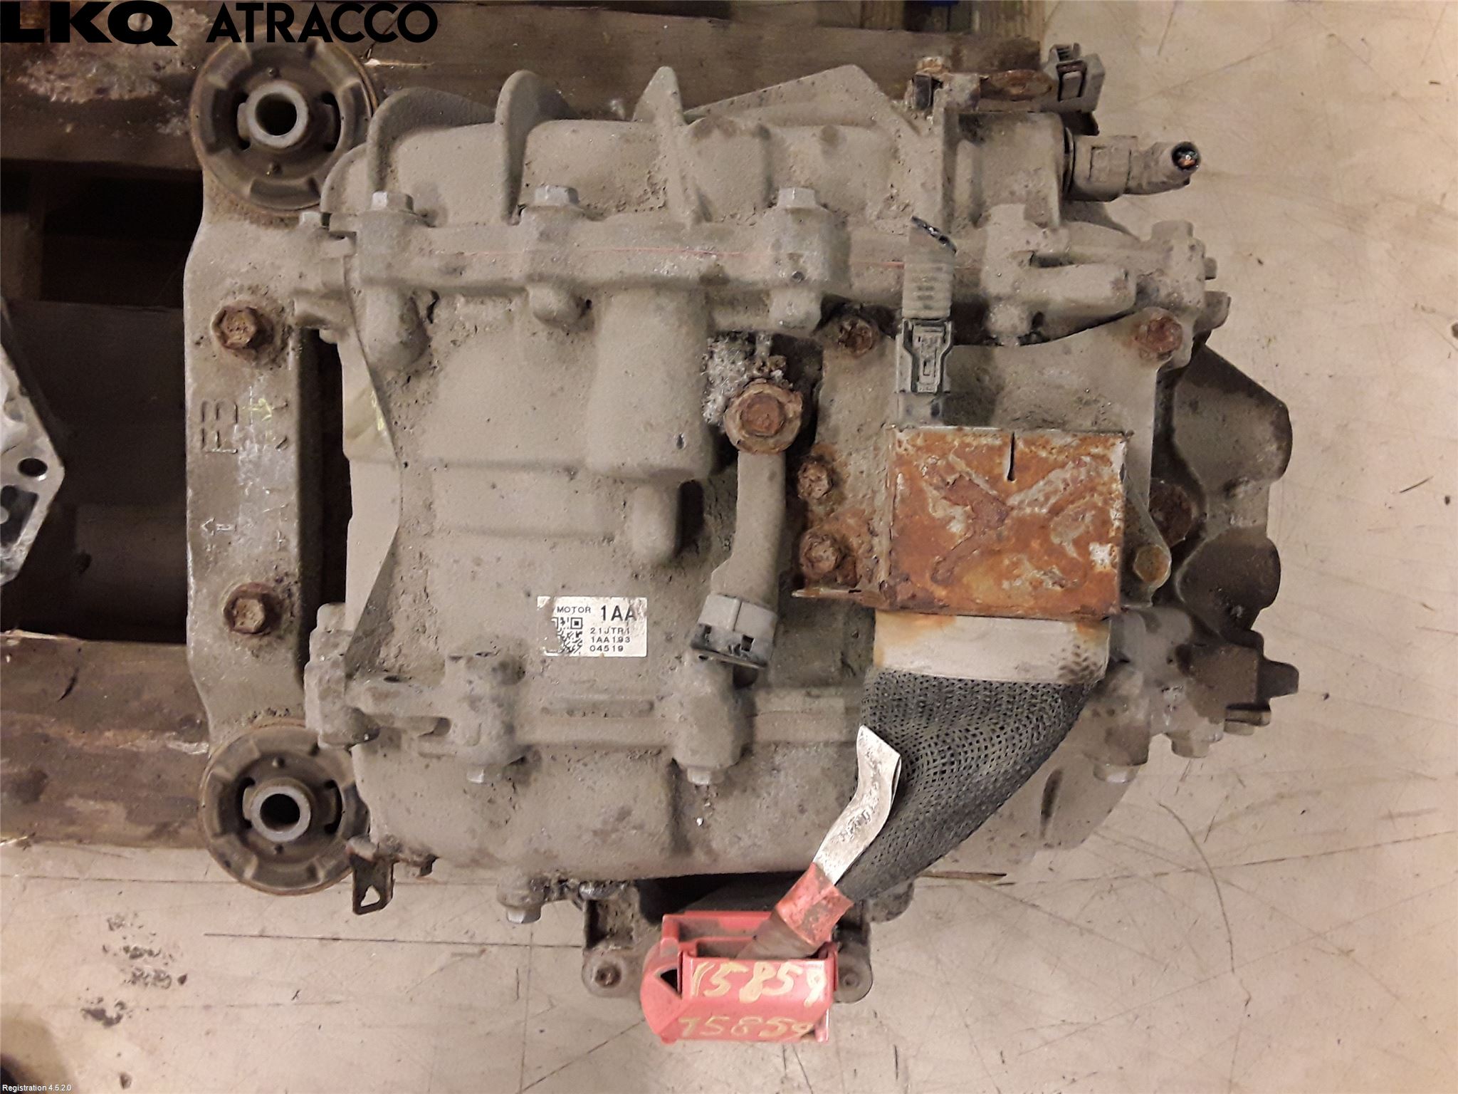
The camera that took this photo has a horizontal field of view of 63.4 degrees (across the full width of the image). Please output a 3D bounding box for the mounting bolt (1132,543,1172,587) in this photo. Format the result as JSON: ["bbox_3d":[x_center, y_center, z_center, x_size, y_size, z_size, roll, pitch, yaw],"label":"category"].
[{"bbox_3d":[0.179,0.007,0.500,0.018,0.011,0.018,0,95,-2],"label":"mounting bolt"}]

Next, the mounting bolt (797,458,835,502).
[{"bbox_3d":[0.036,-0.028,0.493,0.018,0.012,0.018,0,95,-2],"label":"mounting bolt"}]

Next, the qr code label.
[{"bbox_3d":[-0.057,0.034,0.495,0.046,0.001,0.025,0,95,-1],"label":"qr code label"}]

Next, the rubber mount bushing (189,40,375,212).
[{"bbox_3d":[-0.203,-0.194,0.551,0.084,0.055,0.084,0,95,-2],"label":"rubber mount bushing"}]

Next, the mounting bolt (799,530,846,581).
[{"bbox_3d":[0.040,0.004,0.497,0.020,0.012,0.020,0,95,-2],"label":"mounting bolt"}]

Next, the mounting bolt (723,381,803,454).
[{"bbox_3d":[0.012,-0.050,0.452,0.029,0.018,0.029,0,95,-2],"label":"mounting bolt"}]

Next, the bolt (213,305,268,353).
[{"bbox_3d":[-0.223,-0.100,0.538,0.025,0.015,0.025,0,95,-2],"label":"bolt"}]

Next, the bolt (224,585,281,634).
[{"bbox_3d":[-0.226,0.030,0.558,0.025,0.015,0.025,0,95,-2],"label":"bolt"}]

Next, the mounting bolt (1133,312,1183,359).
[{"bbox_3d":[0.178,-0.087,0.488,0.019,0.012,0.019,0,95,-2],"label":"mounting bolt"}]

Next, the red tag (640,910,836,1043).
[{"bbox_3d":[0.005,0.210,0.580,0.092,0.045,0.058,0,95,-1],"label":"red tag"}]

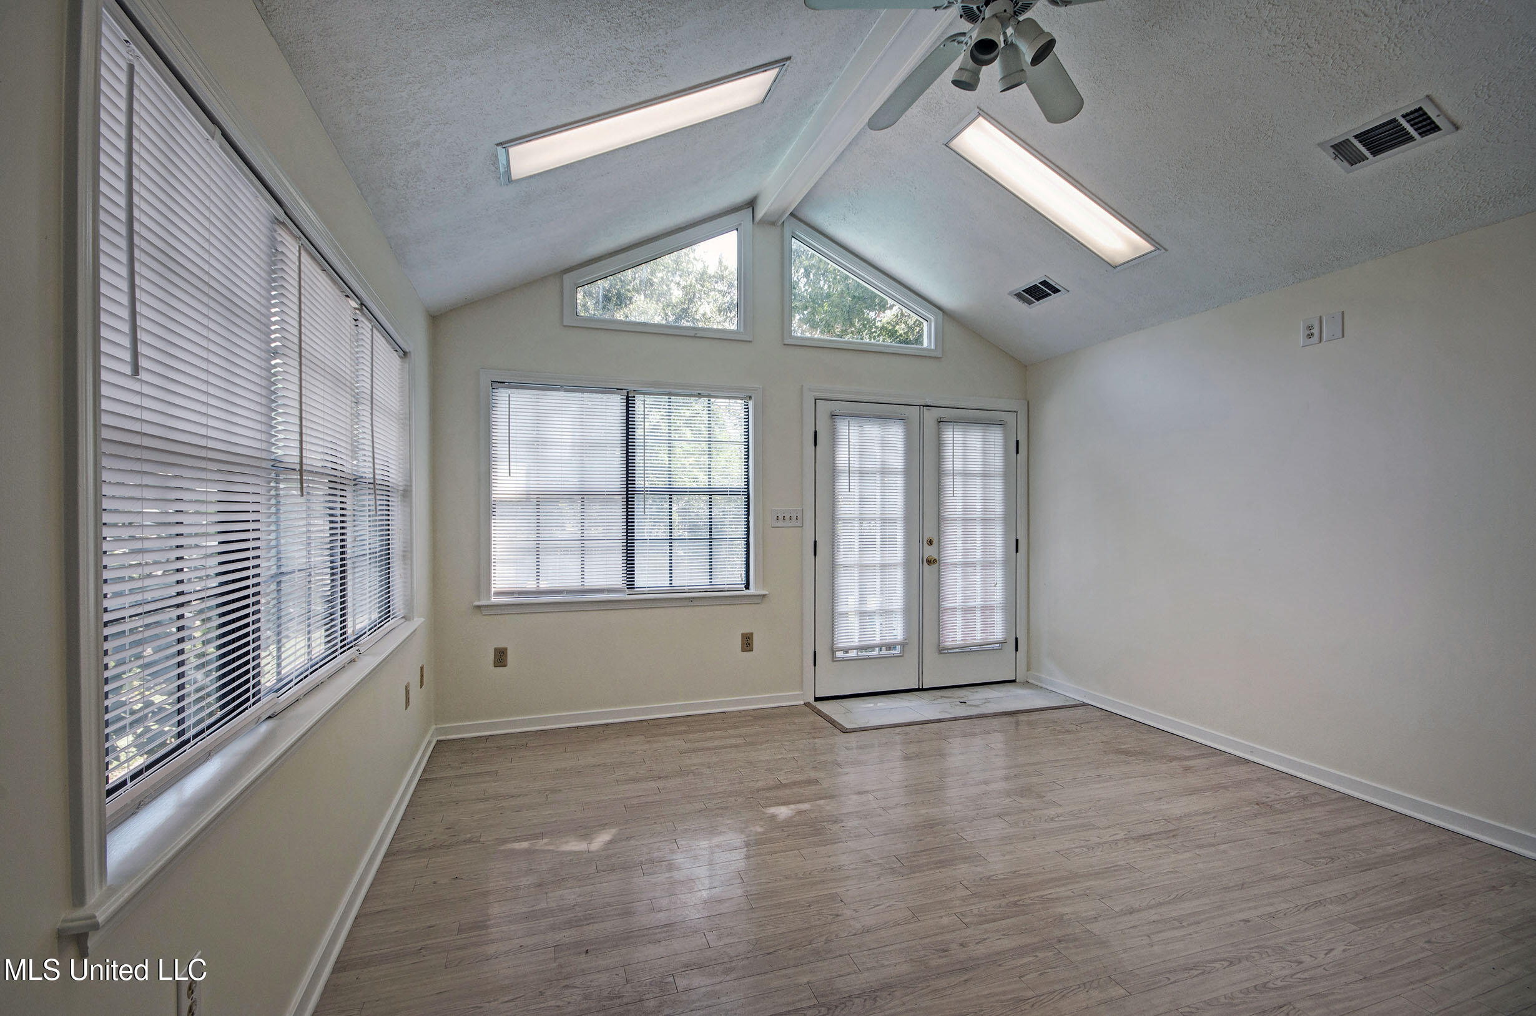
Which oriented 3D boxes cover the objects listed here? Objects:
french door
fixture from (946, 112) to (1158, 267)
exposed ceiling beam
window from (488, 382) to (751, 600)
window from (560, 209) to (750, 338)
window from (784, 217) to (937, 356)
[{"bbox_3d":[1.091,0.286,4.565,1.654,2.022,0.080,0,0,-19],"label":"french door"},{"bbox_3d":[1.450,-1.571,3.213,1.230,0.060,0.295,24,-8,-18],"label":"fixture"},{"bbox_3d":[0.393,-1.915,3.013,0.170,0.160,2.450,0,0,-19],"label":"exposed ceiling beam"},{"bbox_3d":[-0.853,-0.097,3.903,1.555,1.255,0.100,0,0,-19],"label":"window"},{"bbox_3d":[-0.654,-1.511,3.961,1.166,0.874,0.100,0,0,-19],"label":"window"},{"bbox_3d":[0.678,-1.500,4.414,1.209,0.844,0.100,0,0,-19],"label":"window"}]

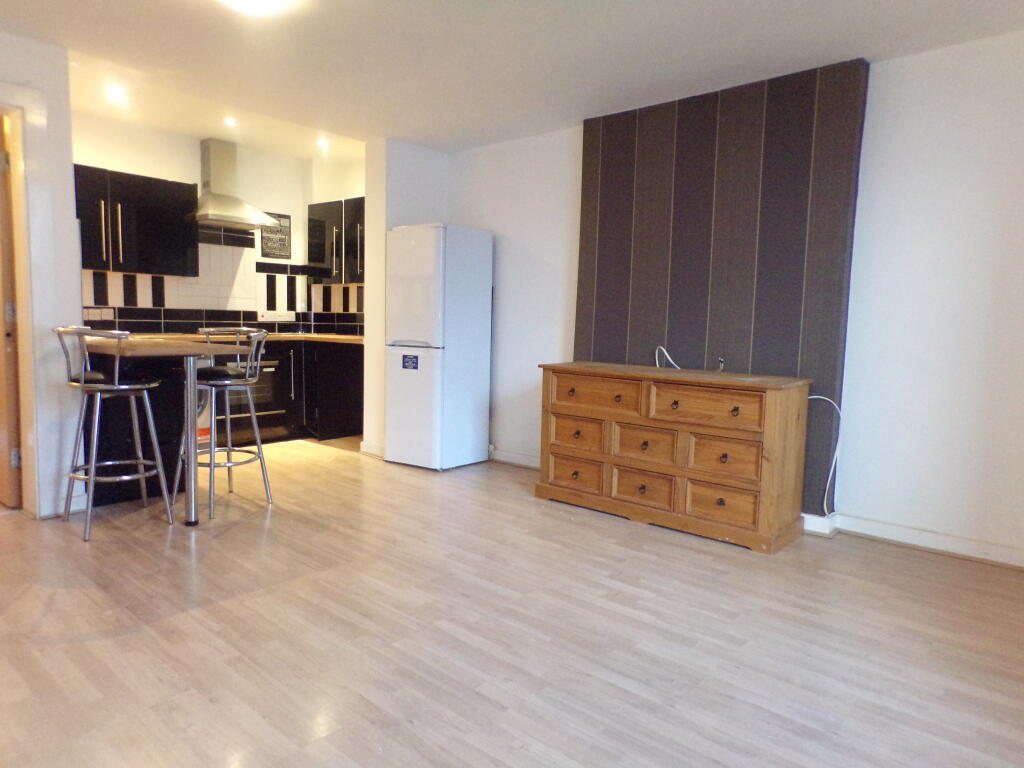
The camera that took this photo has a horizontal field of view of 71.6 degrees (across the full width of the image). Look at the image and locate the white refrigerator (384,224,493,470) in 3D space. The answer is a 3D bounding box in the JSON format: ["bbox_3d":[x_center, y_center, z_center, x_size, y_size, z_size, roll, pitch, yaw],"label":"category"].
[{"bbox_3d":[-0.535,-0.274,5.376,0.564,1.720,0.570,6,6,38],"label":"white refrigerator"}]

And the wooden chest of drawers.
[{"bbox_3d":[0.851,0.341,4.008,1.494,0.812,0.430,6,7,42],"label":"wooden chest of drawers"}]

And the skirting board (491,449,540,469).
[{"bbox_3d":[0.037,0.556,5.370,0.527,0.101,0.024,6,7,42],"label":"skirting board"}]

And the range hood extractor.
[{"bbox_3d":[-2.293,-1.634,5.782,0.521,0.699,0.602,6,7,42],"label":"range hood extractor"}]

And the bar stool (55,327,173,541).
[{"bbox_3d":[-1.996,0.218,3.563,0.478,0.980,0.484,6,7,42],"label":"bar stool"}]

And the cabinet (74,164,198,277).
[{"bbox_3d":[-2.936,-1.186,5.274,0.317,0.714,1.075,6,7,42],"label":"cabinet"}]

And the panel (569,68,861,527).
[{"bbox_3d":[1.115,-0.517,4.204,1.693,2.285,0.156,6,7,42],"label":"panel"}]

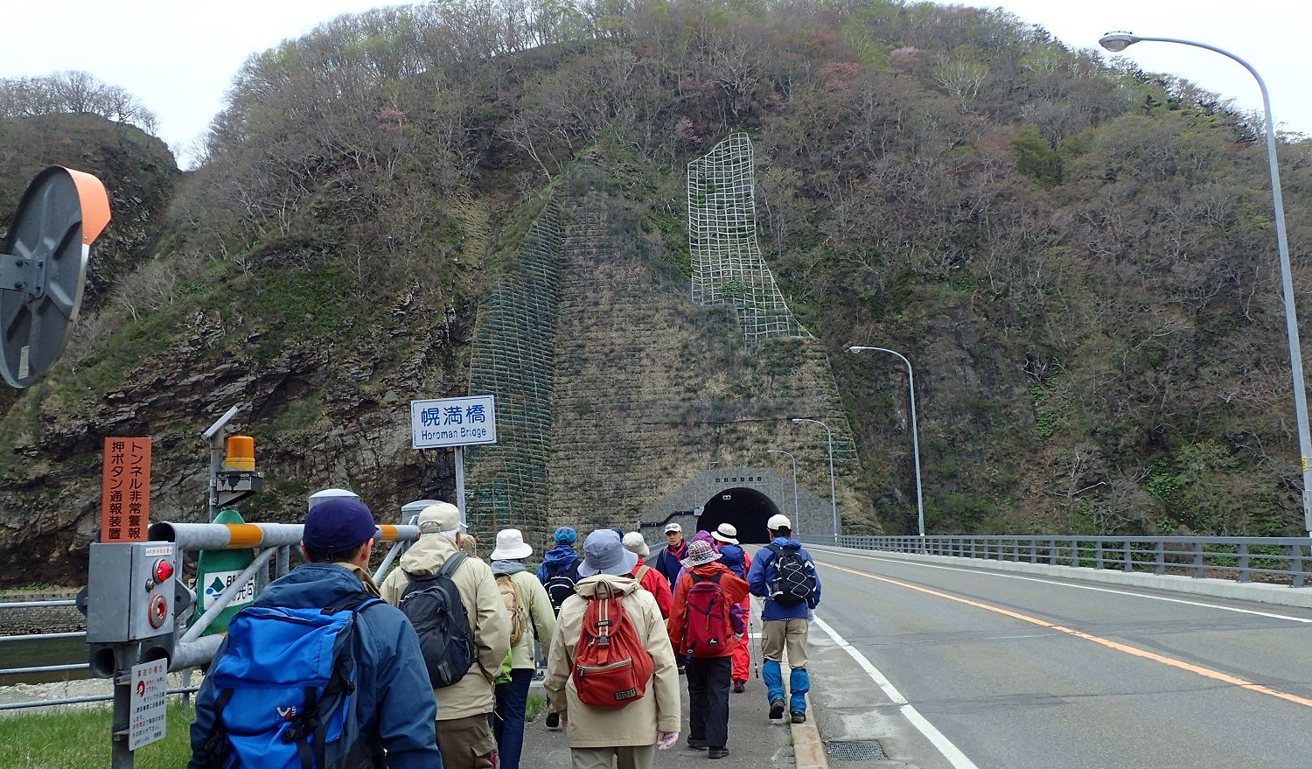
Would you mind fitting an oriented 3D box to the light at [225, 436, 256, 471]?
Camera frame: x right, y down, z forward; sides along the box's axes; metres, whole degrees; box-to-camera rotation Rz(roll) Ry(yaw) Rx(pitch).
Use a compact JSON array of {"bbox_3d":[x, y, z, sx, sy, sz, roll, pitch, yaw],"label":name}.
[{"bbox_3d":[-2.489,0.411,6.800,0.185,0.215,0.185,-3,-8,5],"label":"light"}]

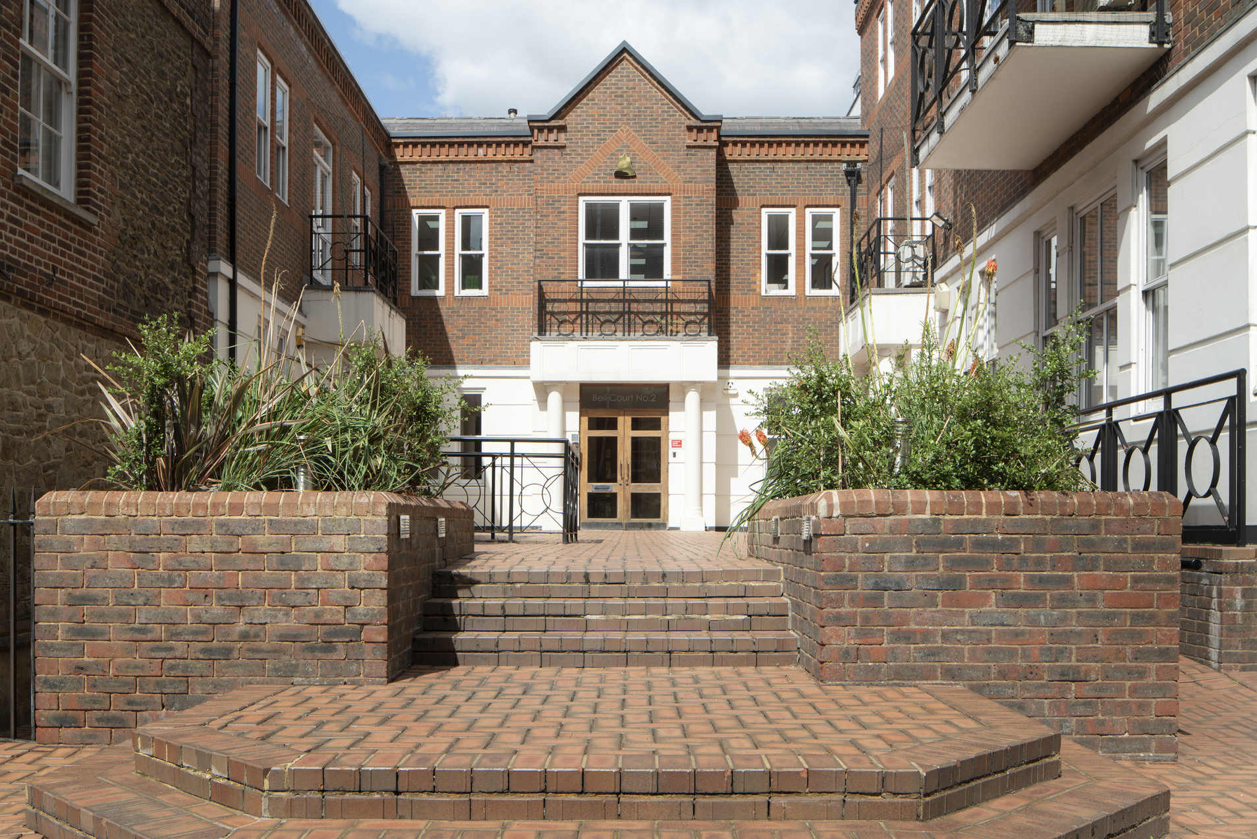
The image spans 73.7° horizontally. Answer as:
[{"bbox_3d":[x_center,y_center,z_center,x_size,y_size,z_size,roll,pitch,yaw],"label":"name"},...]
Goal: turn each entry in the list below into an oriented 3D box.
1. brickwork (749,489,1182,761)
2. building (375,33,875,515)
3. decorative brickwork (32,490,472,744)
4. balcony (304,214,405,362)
[{"bbox_3d":[1.530,0.940,4.350,1.530,1.110,1.780,0,-4,0],"label":"brickwork"},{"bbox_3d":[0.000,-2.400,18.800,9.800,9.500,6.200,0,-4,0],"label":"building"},{"bbox_3d":[-1.780,0.940,4.500,1.530,1.090,1.820,0,-4,0],"label":"decorative brickwork"},{"bbox_3d":[-4.410,-2.060,13.700,1.100,1.940,1.850,0,-4,0],"label":"balcony"}]

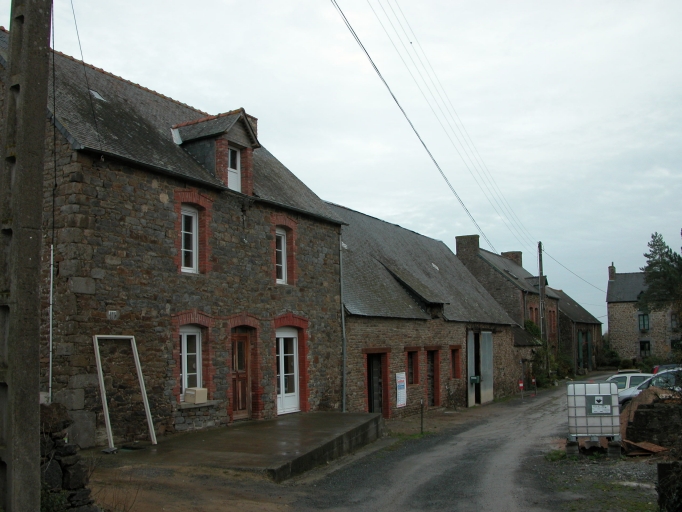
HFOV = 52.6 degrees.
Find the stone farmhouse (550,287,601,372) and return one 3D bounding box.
[{"bbox_3d":[17.326,6.194,58.516,6.900,7.350,12.500,-5,-8,29],"label":"stone farmhouse"}]

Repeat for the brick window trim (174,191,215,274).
[{"bbox_3d":[-3.140,-0.510,14.420,0.260,1.839,1.233,-5,-8,29],"label":"brick window trim"}]

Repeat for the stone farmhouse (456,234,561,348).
[{"bbox_3d":[10.185,3.721,45.926,6.900,8.950,9.800,-5,-8,29],"label":"stone farmhouse"}]

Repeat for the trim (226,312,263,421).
[{"bbox_3d":[-2.231,2.480,15.559,0.260,2.425,1.324,-5,-8,29],"label":"trim"}]

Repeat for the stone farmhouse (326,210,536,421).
[{"bbox_3d":[1.941,2.403,29.781,7.250,7.800,19.700,-5,-8,29],"label":"stone farmhouse"}]

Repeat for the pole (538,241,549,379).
[{"bbox_3d":[12.569,3.327,42.500,0.300,8.382,0.300,-5,-8,29],"label":"pole"}]

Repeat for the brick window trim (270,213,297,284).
[{"bbox_3d":[-1.489,-0.163,17.320,0.260,1.880,1.213,-5,-8,29],"label":"brick window trim"}]

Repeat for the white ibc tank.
[{"bbox_3d":[5.194,3.139,14.284,1.000,1.130,1.150,-3,-8,15],"label":"white ibc tank"}]

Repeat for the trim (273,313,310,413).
[{"bbox_3d":[-1.293,2.682,17.205,0.260,2.506,1.677,-5,-8,29],"label":"trim"}]

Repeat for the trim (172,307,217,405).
[{"bbox_3d":[-3.079,2.017,14.115,0.260,1.880,1.374,-5,-8,29],"label":"trim"}]

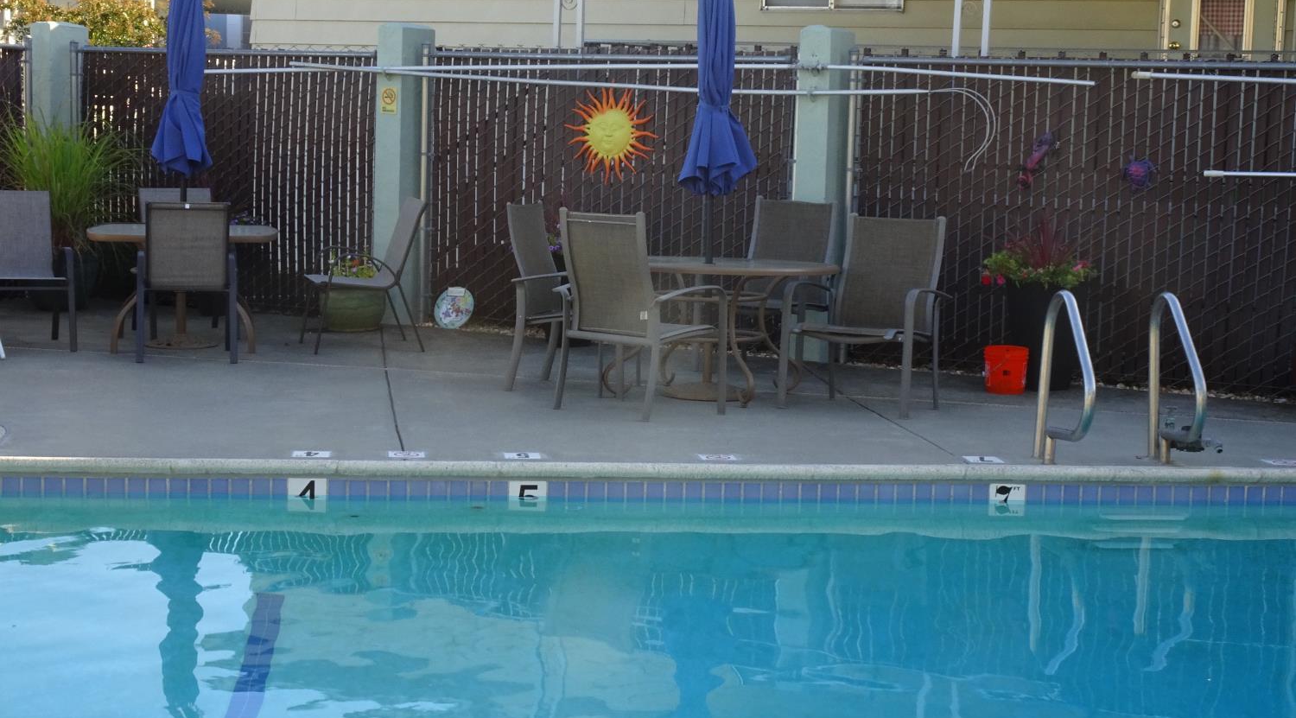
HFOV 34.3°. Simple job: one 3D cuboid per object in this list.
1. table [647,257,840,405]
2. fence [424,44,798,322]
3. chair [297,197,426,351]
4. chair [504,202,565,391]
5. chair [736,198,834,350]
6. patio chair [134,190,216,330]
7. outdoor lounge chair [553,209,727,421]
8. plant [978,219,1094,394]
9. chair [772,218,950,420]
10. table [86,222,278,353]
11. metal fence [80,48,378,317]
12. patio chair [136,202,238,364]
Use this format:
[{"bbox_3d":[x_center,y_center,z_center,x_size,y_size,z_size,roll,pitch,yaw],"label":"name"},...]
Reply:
[{"bbox_3d":[0.330,-0.157,11.081,1.385,0.705,1.385,1,7,-7],"label":"table"},{"bbox_3d":[-0.299,-1.069,13.700,2.770,1.880,0.060,5,7,27],"label":"fence"},{"bbox_3d":[-1.729,-0.511,12.709,0.660,0.890,0.600,-1,7,-22],"label":"chair"},{"bbox_3d":[-0.410,-0.338,11.214,0.640,0.990,0.660,4,7,18],"label":"chair"},{"bbox_3d":[0.724,-0.414,12.094,0.655,0.990,0.610,6,7,29],"label":"chair"},{"bbox_3d":[-2.901,-0.605,13.167,0.580,0.900,0.680,-1,7,-23],"label":"patio chair"},{"bbox_3d":[-0.050,-0.230,10.173,0.655,0.980,0.610,8,8,41],"label":"outdoor lounge chair"},{"bbox_3d":[2.242,-0.318,11.817,0.600,0.970,0.560,3,7,11],"label":"plant"},{"bbox_3d":[1.134,-0.240,10.722,0.680,0.990,0.640,6,8,30],"label":"chair"},{"bbox_3d":[-2.796,-0.433,12.605,1.120,0.700,1.070,0,7,-13],"label":"table"},{"bbox_3d":[-3.084,-1.298,15.128,2.706,1.850,0.060,5,7,27],"label":"metal fence"},{"bbox_3d":[-2.647,-0.460,12.039,0.580,0.900,0.680,0,7,-13],"label":"patio chair"}]

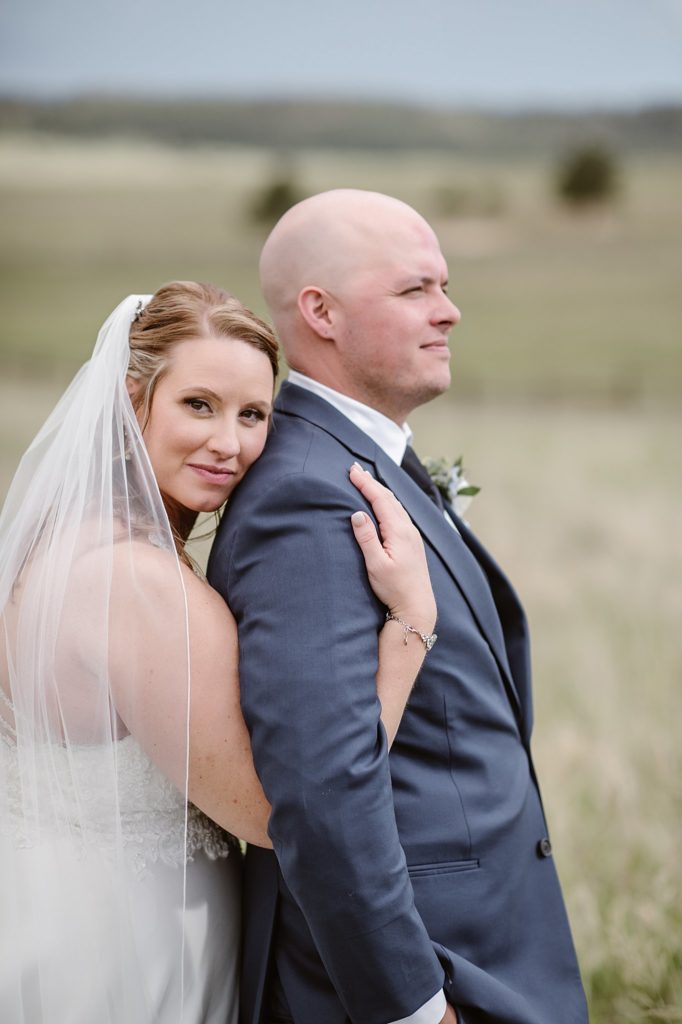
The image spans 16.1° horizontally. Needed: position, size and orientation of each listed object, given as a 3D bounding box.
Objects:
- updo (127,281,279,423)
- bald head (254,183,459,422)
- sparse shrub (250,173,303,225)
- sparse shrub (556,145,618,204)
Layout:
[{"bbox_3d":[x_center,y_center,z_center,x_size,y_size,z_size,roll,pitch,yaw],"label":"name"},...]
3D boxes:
[{"bbox_3d":[-0.152,-0.166,2.600,0.180,0.200,0.210,8,8,-23],"label":"updo"},{"bbox_3d":[0.018,-0.227,2.630,0.225,0.250,0.175,4,8,22],"label":"bald head"},{"bbox_3d":[-1.388,-6.745,52.000,1.150,1.150,1.150,1,8,0],"label":"sparse shrub"},{"bbox_3d":[6.323,-8.632,62.000,1.600,1.600,1.600,1,8,0],"label":"sparse shrub"}]

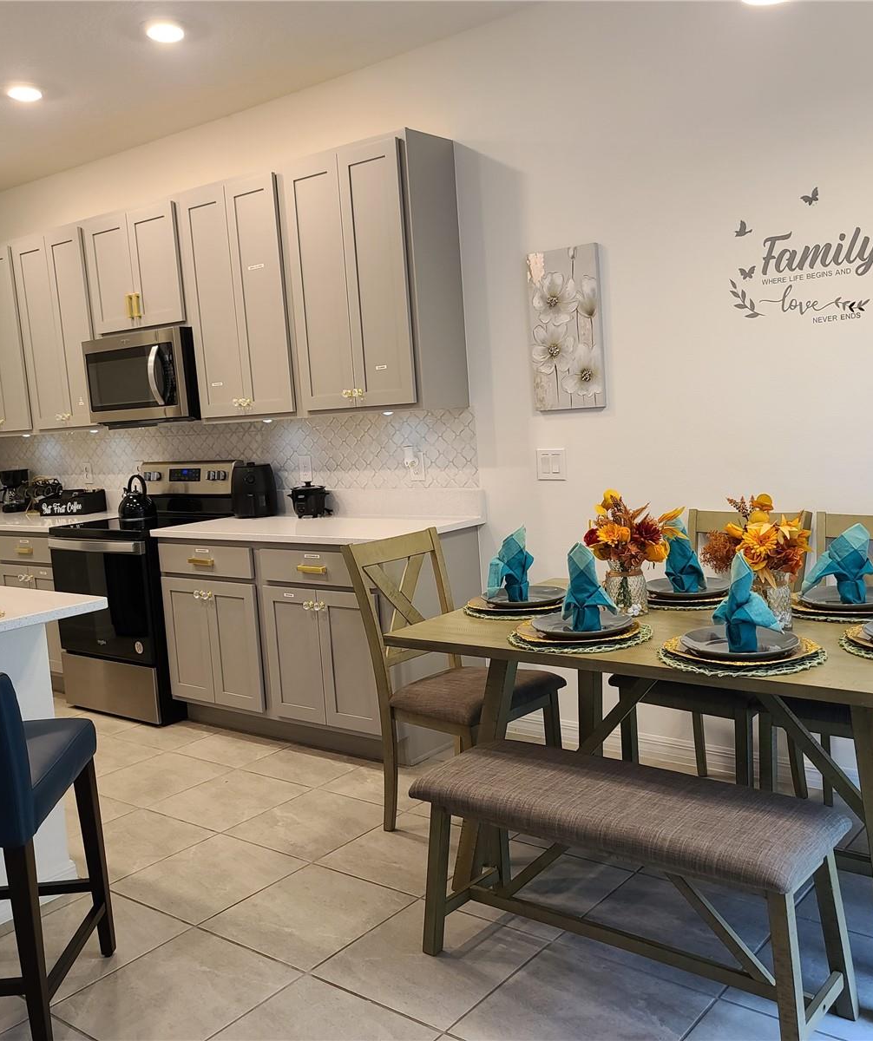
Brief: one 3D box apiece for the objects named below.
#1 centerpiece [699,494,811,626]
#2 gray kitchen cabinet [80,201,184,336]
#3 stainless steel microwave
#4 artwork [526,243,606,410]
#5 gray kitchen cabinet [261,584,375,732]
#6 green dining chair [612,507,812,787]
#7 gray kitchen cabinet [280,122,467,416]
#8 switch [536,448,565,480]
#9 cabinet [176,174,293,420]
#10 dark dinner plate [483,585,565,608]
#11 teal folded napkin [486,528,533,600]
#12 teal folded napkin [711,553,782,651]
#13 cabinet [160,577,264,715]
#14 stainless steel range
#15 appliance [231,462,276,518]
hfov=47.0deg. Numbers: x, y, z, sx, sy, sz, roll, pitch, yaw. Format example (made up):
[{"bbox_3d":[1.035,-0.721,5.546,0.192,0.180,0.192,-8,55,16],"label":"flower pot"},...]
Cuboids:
[{"bbox_3d":[0.836,0.107,2.633,0.267,0.343,0.247,1,8,37],"label":"centerpiece"},{"bbox_3d":[-1.374,-1.235,5.021,0.755,0.590,0.335,1,8,38],"label":"gray kitchen cabinet"},{"bbox_3d":[-1.364,-0.719,5.071,0.765,0.430,0.430,1,8,37],"label":"stainless steel microwave"},{"bbox_3d":[0.496,-0.723,3.812,0.307,0.602,0.027,1,8,38],"label":"artwork"},{"bbox_3d":[-0.279,0.519,4.325,0.620,0.590,0.630,1,8,37],"label":"gray kitchen cabinet"},{"bbox_3d":[0.918,0.478,3.318,0.550,0.960,0.470,-10,9,-43],"label":"green dining chair"},{"bbox_3d":[-0.257,-0.987,4.181,0.659,1.068,0.326,1,9,38],"label":"gray kitchen cabinet"},{"bbox_3d":[0.453,-0.220,3.964,0.125,0.121,0.010,1,9,38],"label":"switch"},{"bbox_3d":[-0.782,-0.999,4.588,0.671,1.068,0.326,1,9,38],"label":"cabinet"},{"bbox_3d":[0.275,0.239,3.091,0.268,0.025,0.268,-4,7,0],"label":"dark dinner plate"},{"bbox_3d":[0.231,0.133,3.058,0.140,0.230,0.100,-4,7,3],"label":"teal folded napkin"},{"bbox_3d":[0.727,0.183,2.355,0.120,0.225,0.160,-10,9,-42],"label":"teal folded napkin"},{"bbox_3d":[-0.813,0.508,4.732,0.650,0.590,0.630,1,8,37],"label":"cabinet"},{"bbox_3d":[-1.402,0.325,5.027,0.765,1.175,0.690,1,8,38],"label":"stainless steel range"},{"bbox_3d":[-0.878,-0.145,4.807,0.185,0.262,0.210,-4,7,1],"label":"appliance"}]

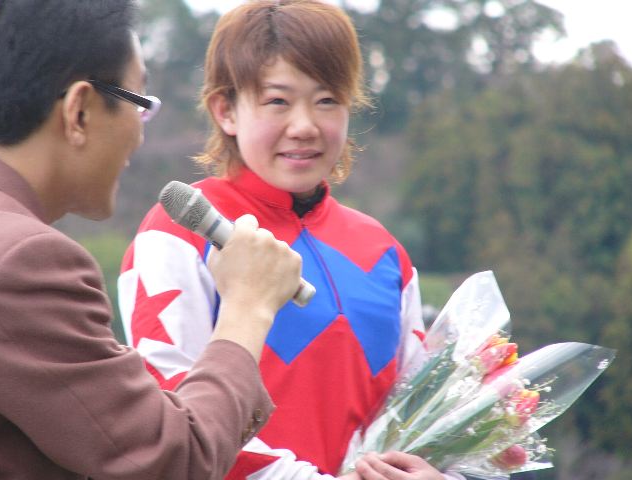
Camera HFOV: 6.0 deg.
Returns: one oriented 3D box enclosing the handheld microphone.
[{"bbox_3d":[-0.086,0.004,6.550,0.202,0.047,0.047,37,0,-9],"label":"handheld microphone"}]

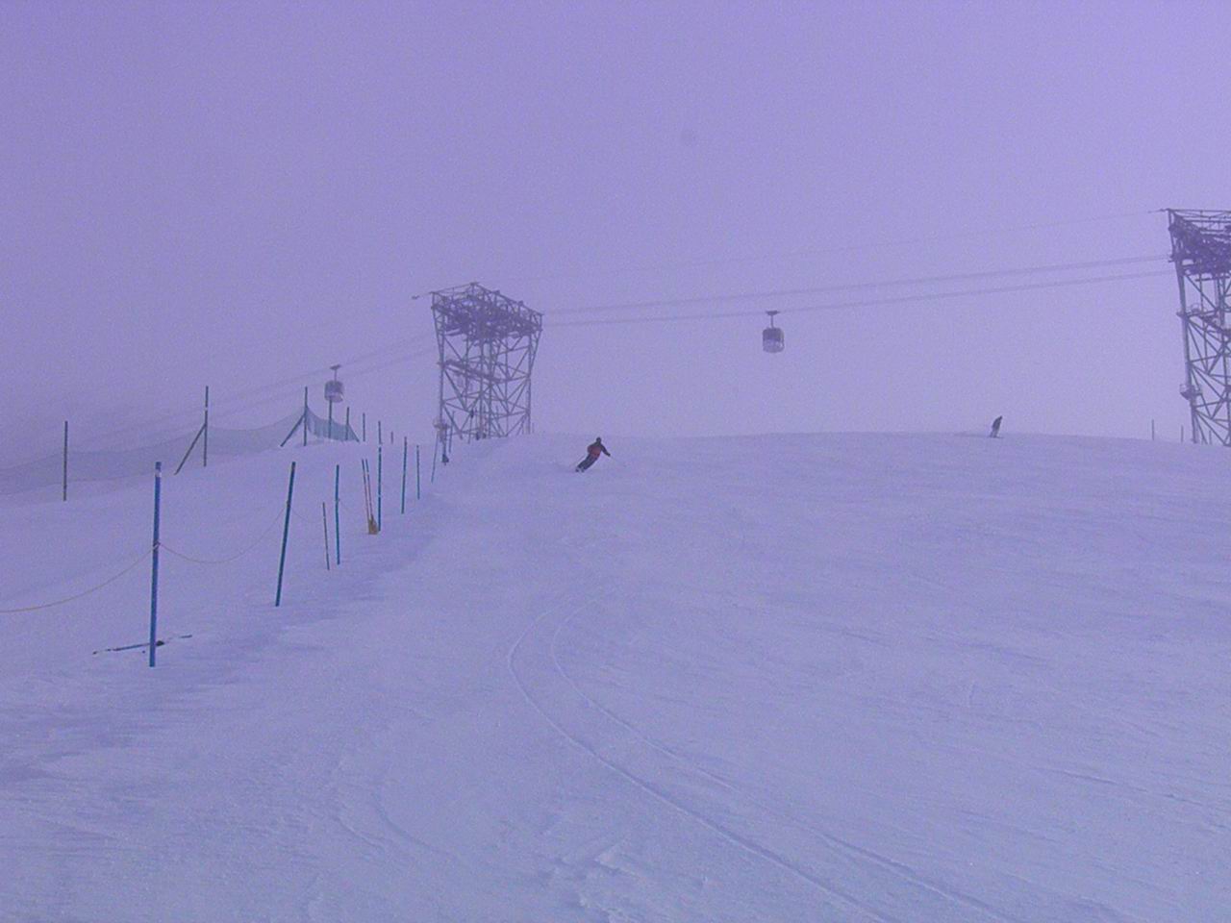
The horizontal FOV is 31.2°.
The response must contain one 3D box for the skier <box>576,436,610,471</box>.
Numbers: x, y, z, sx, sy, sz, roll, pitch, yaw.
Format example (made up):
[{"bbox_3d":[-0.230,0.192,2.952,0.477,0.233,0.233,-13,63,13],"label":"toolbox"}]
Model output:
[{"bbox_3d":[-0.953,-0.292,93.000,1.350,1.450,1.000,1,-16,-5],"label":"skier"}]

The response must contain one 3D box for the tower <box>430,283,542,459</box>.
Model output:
[{"bbox_3d":[-14.320,-9.244,245.000,5.800,18.000,12.000,-12,-20,36],"label":"tower"}]

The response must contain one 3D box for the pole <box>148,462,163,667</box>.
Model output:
[{"bbox_3d":[-3.934,0.869,18.858,0.042,1.780,0.042,-2,-16,0],"label":"pole"}]

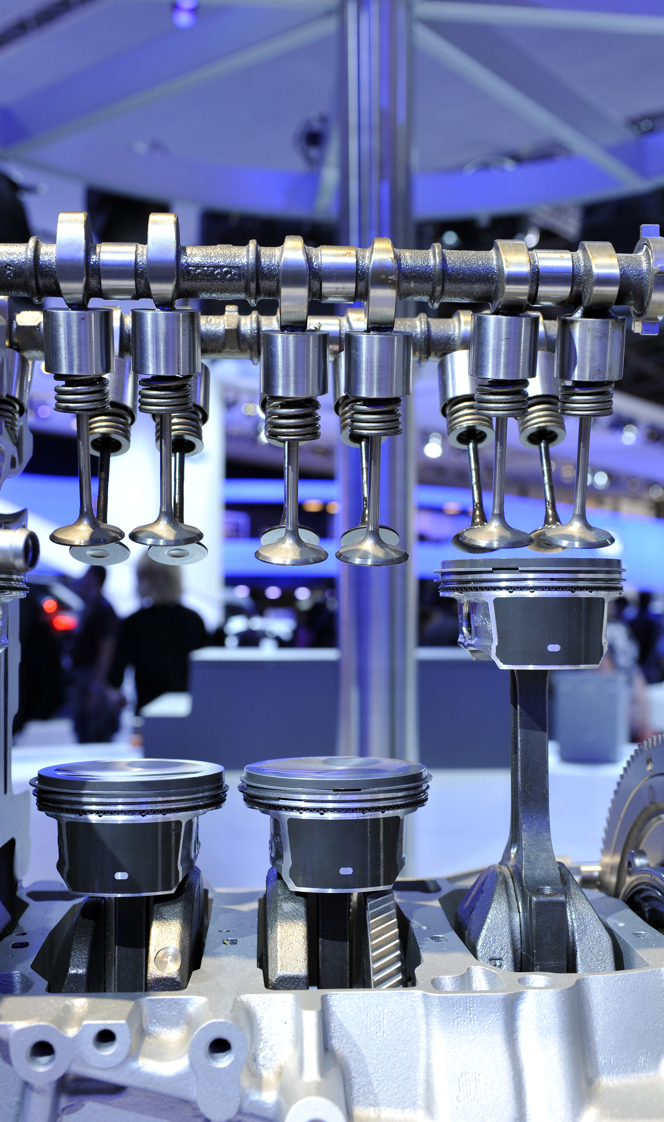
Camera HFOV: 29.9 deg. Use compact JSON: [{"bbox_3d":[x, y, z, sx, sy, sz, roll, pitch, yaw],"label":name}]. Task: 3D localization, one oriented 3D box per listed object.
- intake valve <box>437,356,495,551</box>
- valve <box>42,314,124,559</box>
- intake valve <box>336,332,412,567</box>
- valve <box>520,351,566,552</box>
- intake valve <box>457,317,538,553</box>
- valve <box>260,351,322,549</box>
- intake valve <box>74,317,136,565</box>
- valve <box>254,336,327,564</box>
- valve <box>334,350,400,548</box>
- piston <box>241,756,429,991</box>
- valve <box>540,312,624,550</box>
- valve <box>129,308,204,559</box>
[{"bbox_3d":[0.075,-0.058,0.657,0.031,0.104,0.031,0,-24,-2],"label":"intake valve"},{"bbox_3d":[-0.113,-0.061,0.566,0.035,0.104,0.035,0,13,-2],"label":"valve"},{"bbox_3d":[0.020,-0.052,0.575,0.035,0.105,0.035,1,14,-3],"label":"intake valve"},{"bbox_3d":[0.113,-0.058,0.659,0.030,0.108,0.030,0,-27,-3],"label":"valve"},{"bbox_3d":[0.079,-0.060,0.576,0.035,0.105,0.035,0,14,-3],"label":"intake valve"},{"bbox_3d":[-0.022,-0.058,0.653,0.031,0.104,0.031,0,-24,-2],"label":"valve"},{"bbox_3d":[-0.117,-0.052,0.644,0.030,0.108,0.030,0,-27,-3],"label":"intake valve"},{"bbox_3d":[-0.018,-0.052,0.573,0.035,0.105,0.035,0,14,-3],"label":"valve"},{"bbox_3d":[0.018,-0.058,0.655,0.031,0.104,0.031,0,-24,-2],"label":"valve"},{"bbox_3d":[0.002,0.155,0.597,0.090,0.110,0.090,0,-2,-2],"label":"piston"},{"bbox_3d":[0.117,-0.060,0.578,0.035,0.105,0.035,0,14,-3],"label":"valve"},{"bbox_3d":[-0.075,-0.061,0.568,0.035,0.104,0.035,0,13,-2],"label":"valve"}]

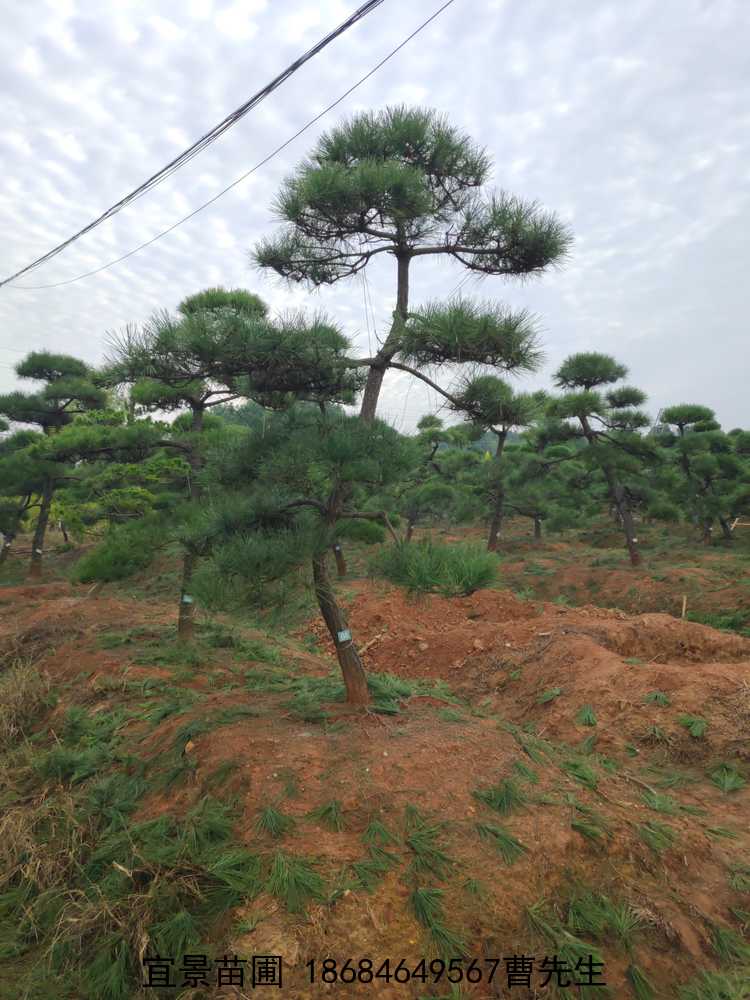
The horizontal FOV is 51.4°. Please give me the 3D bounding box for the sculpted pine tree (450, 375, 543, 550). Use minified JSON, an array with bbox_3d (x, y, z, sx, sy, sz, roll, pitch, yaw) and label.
[{"bbox_3d":[2.118,-0.654,13.600,1.556,2.977,1.500,0,1,0],"label":"sculpted pine tree"}]

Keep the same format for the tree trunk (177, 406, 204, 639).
[{"bbox_3d":[-1.514,0.185,6.400,0.230,1.904,0.200,0,1,0],"label":"tree trunk"}]

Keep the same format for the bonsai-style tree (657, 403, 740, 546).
[{"bbox_3d":[6.719,-0.550,16.200,1.612,2.780,1.500,0,1,0],"label":"bonsai-style tree"}]

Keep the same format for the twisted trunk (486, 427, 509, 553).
[{"bbox_3d":[2.136,-0.148,13.600,0.384,2.127,0.300,0,1,0],"label":"twisted trunk"}]

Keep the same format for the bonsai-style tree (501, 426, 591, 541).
[{"bbox_3d":[3.428,-0.328,15.500,1.735,2.275,1.500,0,1,0],"label":"bonsai-style tree"}]

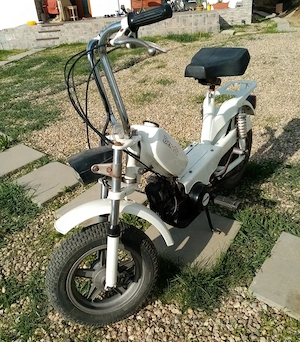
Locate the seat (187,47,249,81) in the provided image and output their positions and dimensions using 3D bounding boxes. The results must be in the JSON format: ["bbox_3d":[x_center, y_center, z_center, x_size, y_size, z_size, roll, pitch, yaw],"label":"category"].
[{"bbox_3d":[0.276,-0.470,1.349,0.230,0.115,0.300,16,35,35],"label":"seat"}]

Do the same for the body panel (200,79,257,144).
[{"bbox_3d":[0.400,-0.333,1.577,0.170,0.240,0.500,16,35,35],"label":"body panel"}]

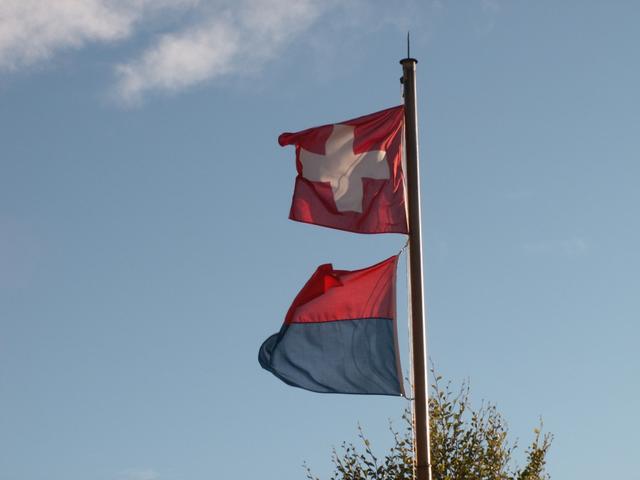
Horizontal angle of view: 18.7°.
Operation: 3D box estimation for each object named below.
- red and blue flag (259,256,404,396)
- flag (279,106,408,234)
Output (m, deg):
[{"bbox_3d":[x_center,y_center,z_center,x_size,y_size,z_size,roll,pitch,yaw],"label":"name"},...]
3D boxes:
[{"bbox_3d":[0.089,0.667,14.980,1.100,1.080,0.300,0,-18,-5],"label":"red and blue flag"},{"bbox_3d":[0.186,-0.549,15.350,1.010,1.070,0.250,2,-18,-10],"label":"flag"}]

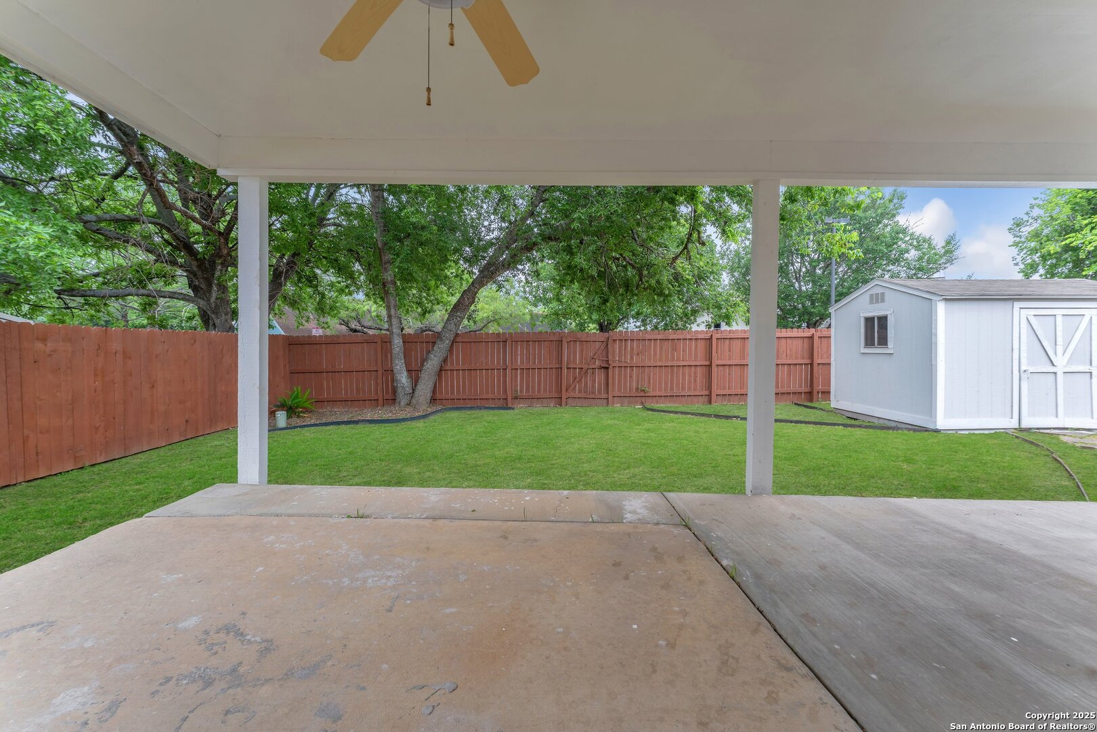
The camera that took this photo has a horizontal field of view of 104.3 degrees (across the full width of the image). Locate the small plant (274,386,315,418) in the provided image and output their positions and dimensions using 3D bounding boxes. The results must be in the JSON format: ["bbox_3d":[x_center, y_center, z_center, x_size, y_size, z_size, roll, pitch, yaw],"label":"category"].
[{"bbox_3d":[-5.600,0.780,9.300,0.820,0.640,0.780,1,1,1],"label":"small plant"}]

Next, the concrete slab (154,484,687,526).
[{"bbox_3d":[-0.784,0.940,2.772,3.200,0.100,0.610,1,1,1],"label":"concrete slab"}]

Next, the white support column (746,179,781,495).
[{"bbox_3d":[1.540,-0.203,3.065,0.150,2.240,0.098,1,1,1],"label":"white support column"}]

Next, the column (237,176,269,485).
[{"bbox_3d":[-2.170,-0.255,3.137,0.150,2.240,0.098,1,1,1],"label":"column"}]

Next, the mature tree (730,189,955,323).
[{"bbox_3d":[12.300,-3.750,18.000,9.300,9.000,8.800,1,1,1],"label":"mature tree"}]

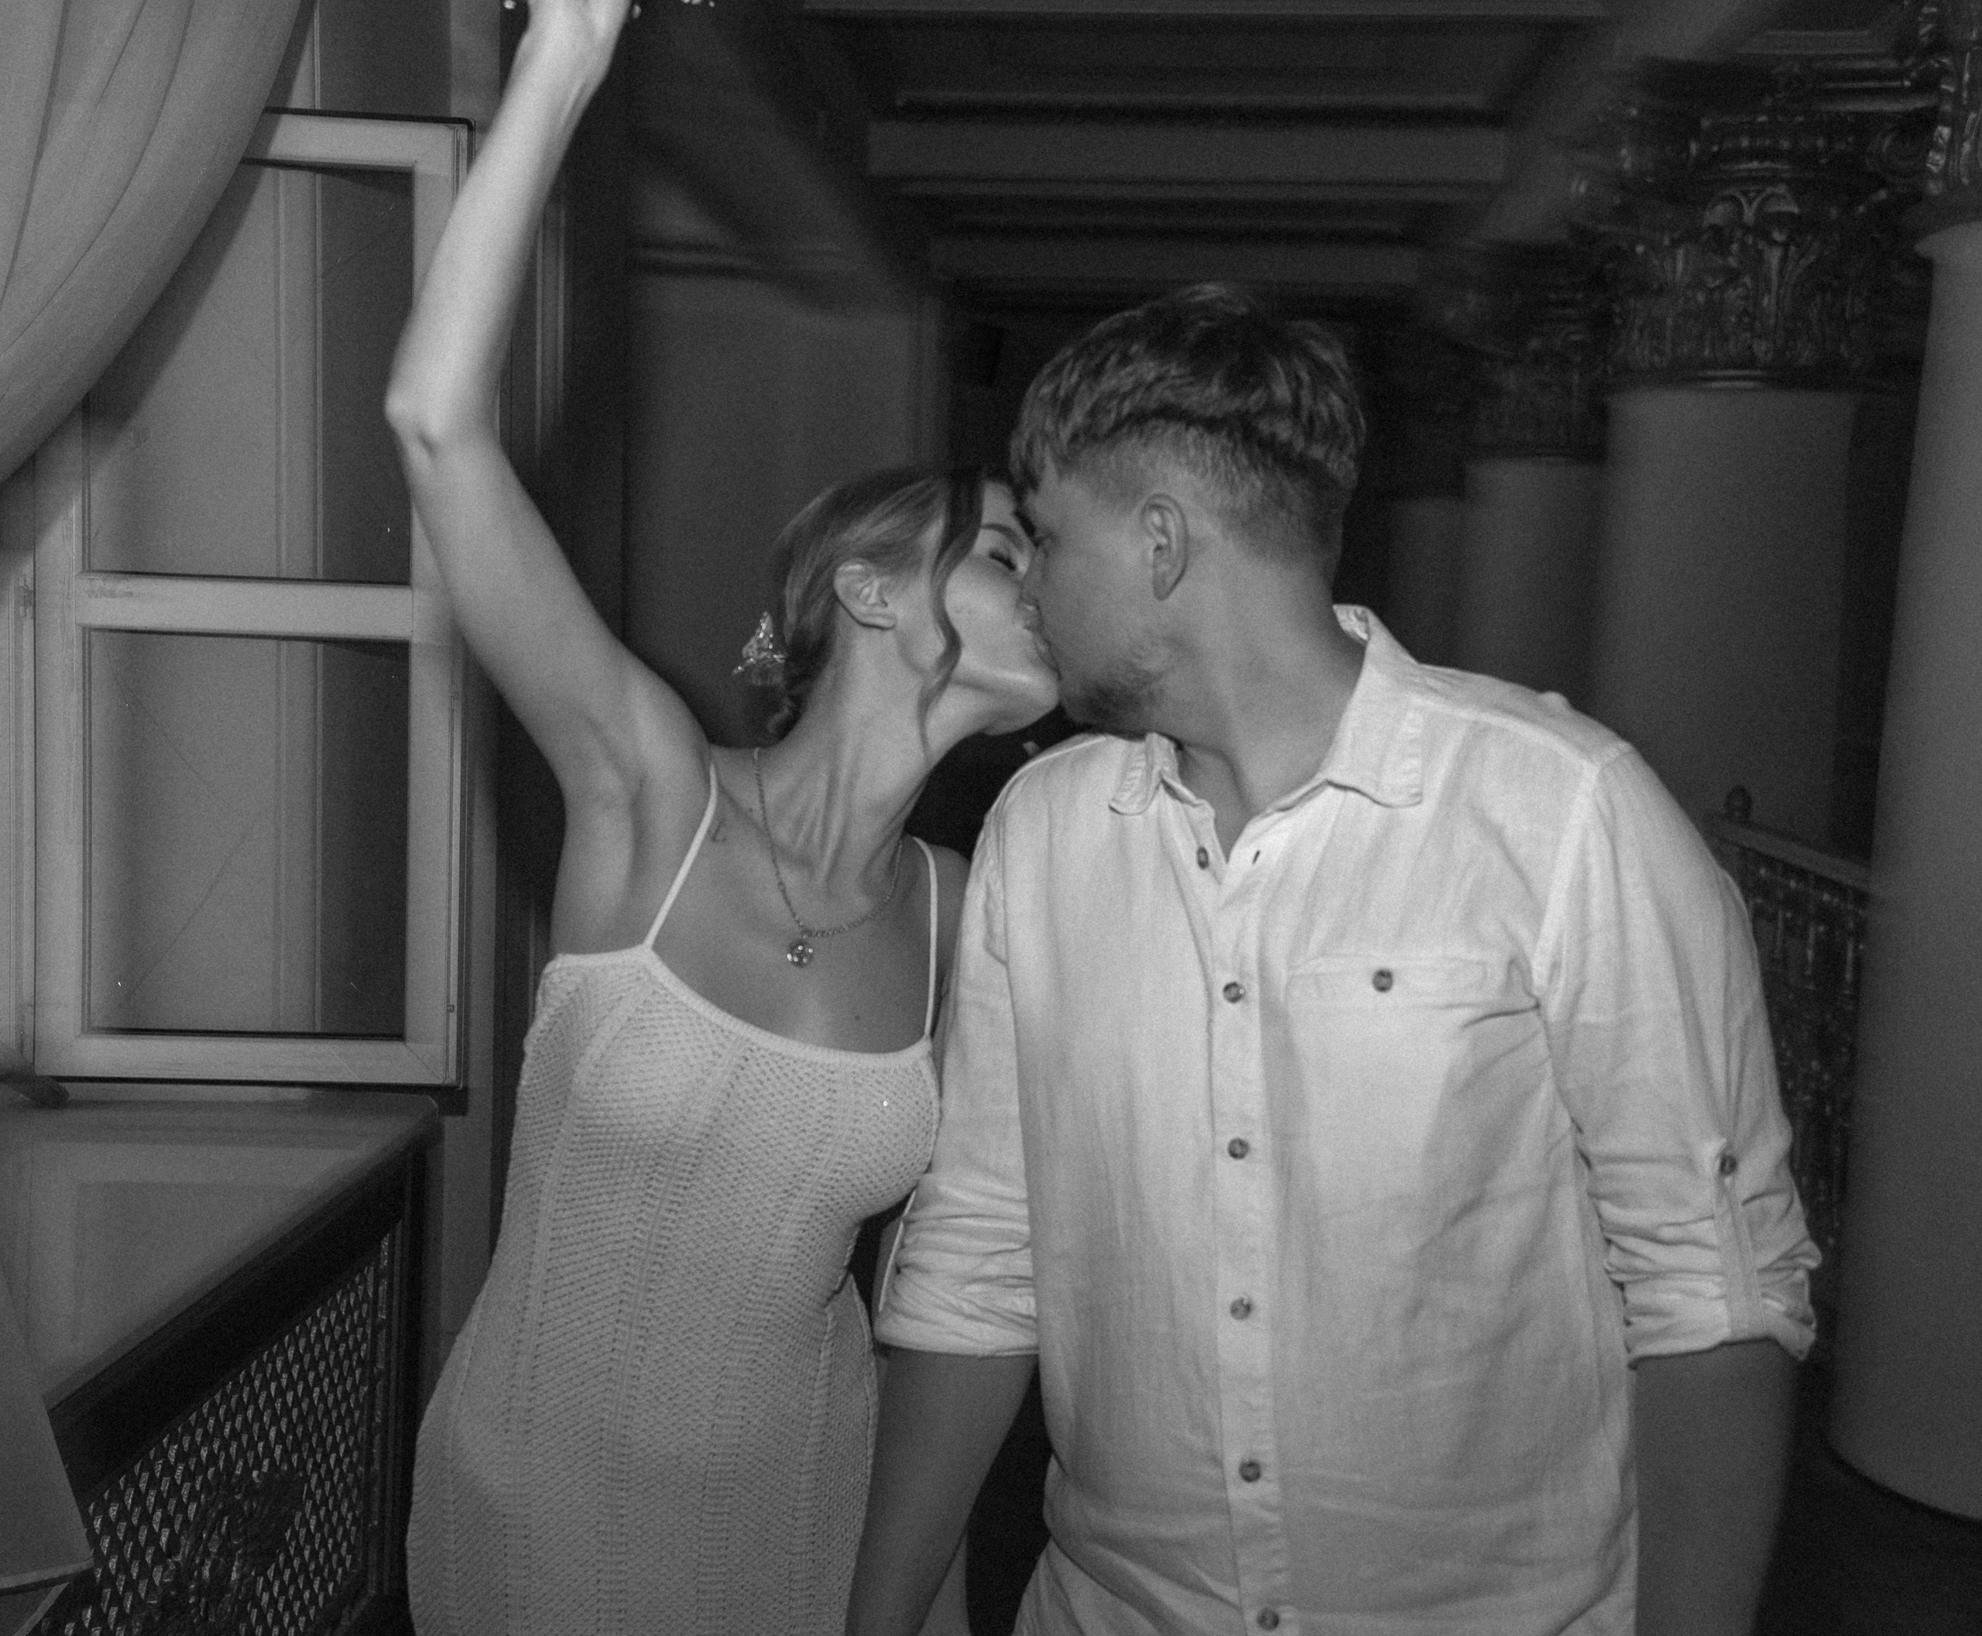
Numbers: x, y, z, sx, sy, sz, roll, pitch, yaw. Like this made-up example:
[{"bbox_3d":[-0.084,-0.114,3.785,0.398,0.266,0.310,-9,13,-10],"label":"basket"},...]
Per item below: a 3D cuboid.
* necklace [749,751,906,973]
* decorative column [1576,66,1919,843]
[{"bbox_3d":[-0.113,0.023,1.600,0.120,0.155,0.115,0,5,-21],"label":"necklace"},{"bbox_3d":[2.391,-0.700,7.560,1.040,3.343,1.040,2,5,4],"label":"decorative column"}]

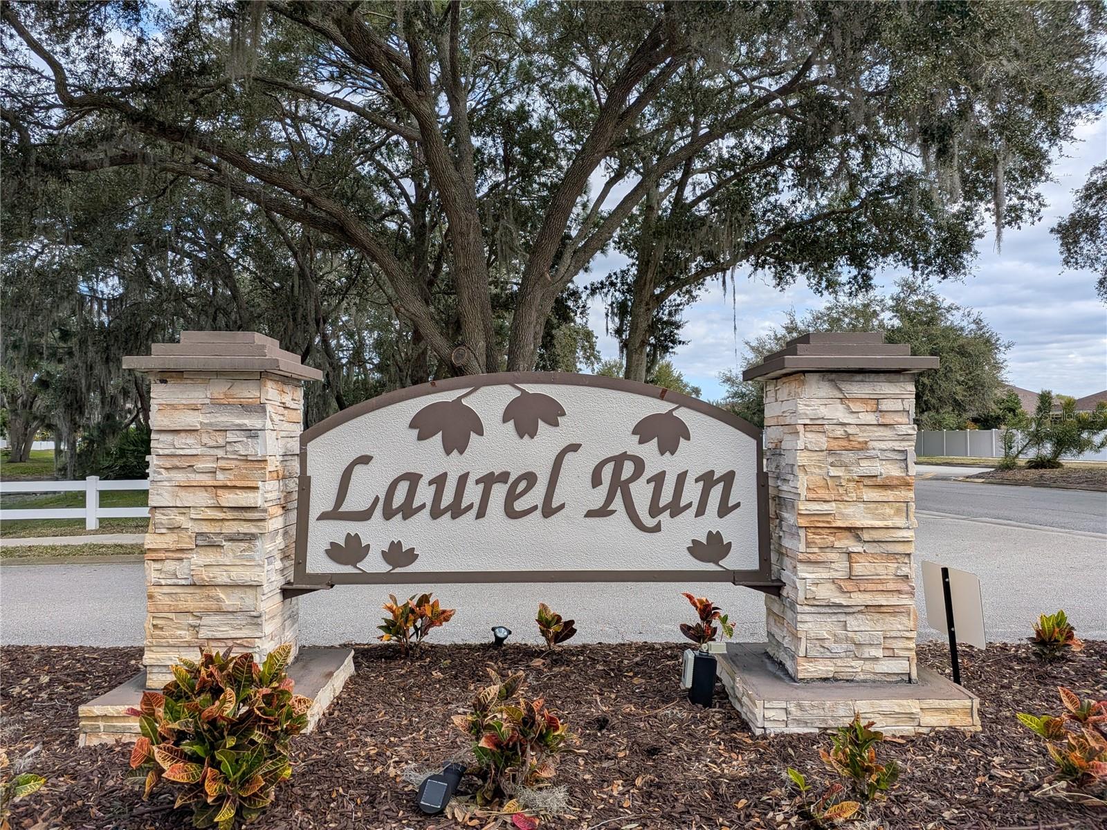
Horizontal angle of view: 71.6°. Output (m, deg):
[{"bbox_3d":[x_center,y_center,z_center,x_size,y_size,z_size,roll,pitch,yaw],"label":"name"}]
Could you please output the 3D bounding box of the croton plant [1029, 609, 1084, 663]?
[{"bbox_3d":[2.590,1.130,3.950,0.280,0.255,0.260,0,-2,0],"label":"croton plant"}]

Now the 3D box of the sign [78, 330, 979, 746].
[{"bbox_3d":[-0.085,0.445,3.325,3.390,1.575,0.835,0,-2,-1],"label":"sign"}]

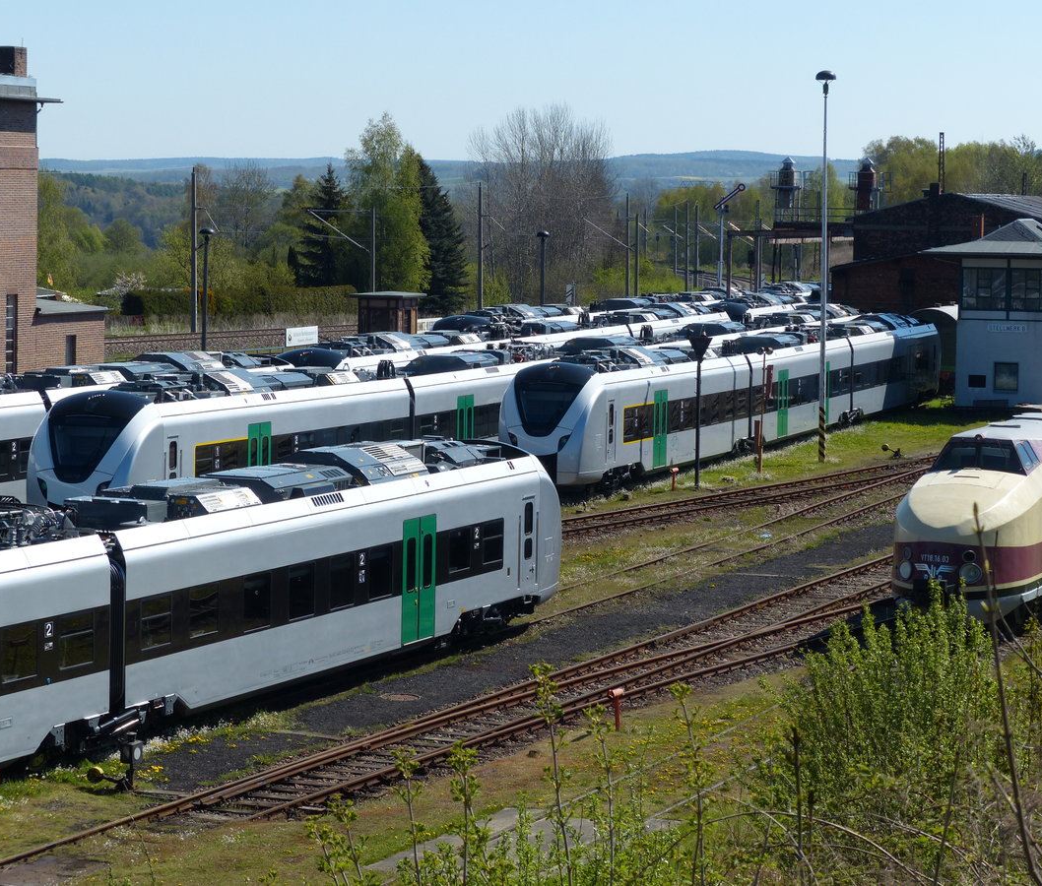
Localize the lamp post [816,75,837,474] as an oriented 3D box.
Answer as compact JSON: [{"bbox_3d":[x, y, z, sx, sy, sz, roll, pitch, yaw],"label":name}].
[{"bbox_3d":[10.238,-5.950,111.866,0.670,13.208,0.670,1,4,0],"label":"lamp post"}]

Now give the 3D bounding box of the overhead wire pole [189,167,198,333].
[{"bbox_3d":[-18.822,-11.114,190.337,0.300,9.440,0.300,1,4,0],"label":"overhead wire pole"}]

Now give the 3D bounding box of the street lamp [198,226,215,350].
[{"bbox_3d":[-13.937,-5.902,145.992,0.670,7.200,0.670,1,4,0],"label":"street lamp"}]

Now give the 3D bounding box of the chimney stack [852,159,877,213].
[{"bbox_3d":[22.880,-17.216,220.126,1.200,3.524,1.200,1,4,0],"label":"chimney stack"}]

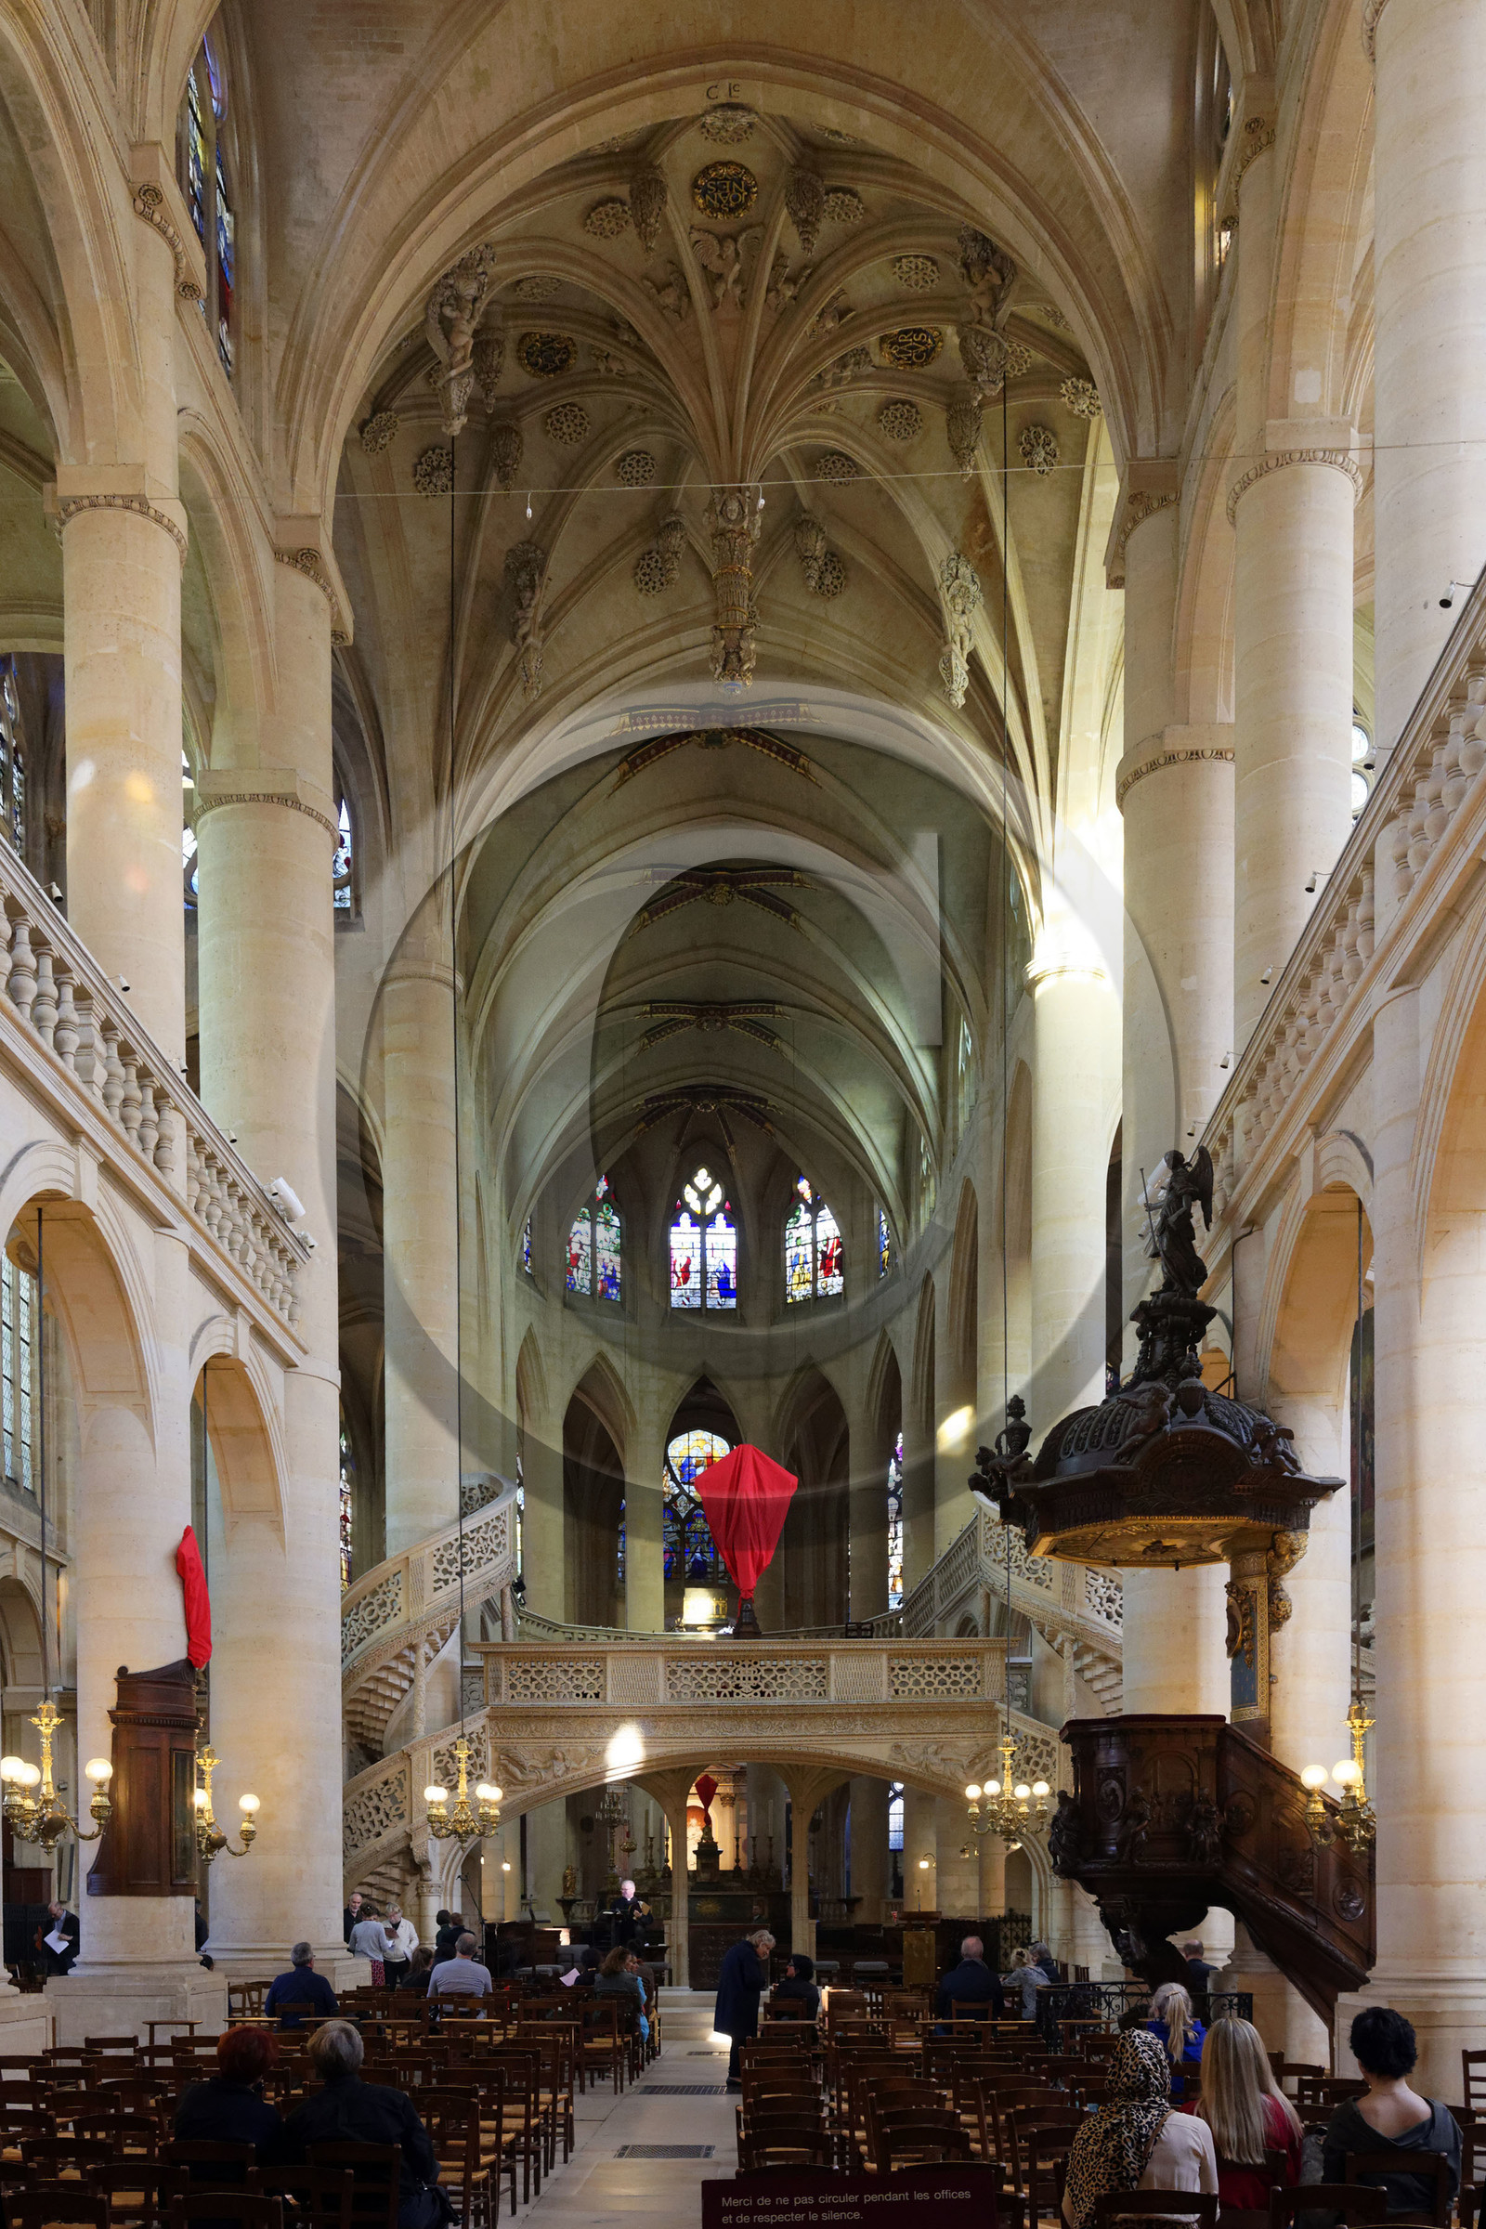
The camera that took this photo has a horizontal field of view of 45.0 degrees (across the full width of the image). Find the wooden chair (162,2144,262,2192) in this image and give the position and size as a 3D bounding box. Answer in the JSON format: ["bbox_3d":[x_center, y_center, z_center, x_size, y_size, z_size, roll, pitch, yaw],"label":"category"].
[{"bbox_3d":[-2.060,4.380,7.000,0.410,0.880,0.450,0,-4,2],"label":"wooden chair"}]

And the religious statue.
[{"bbox_3d":[3.631,0.895,15.000,0.600,1.250,0.580,1,-3,-21],"label":"religious statue"}]

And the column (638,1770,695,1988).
[{"bbox_3d":[-1.260,12.560,29.500,0.850,3.600,0.800,0,-4,2],"label":"column"}]

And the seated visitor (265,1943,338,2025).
[{"bbox_3d":[-3.830,7.890,15.700,0.620,1.360,0.780,0,-4,2],"label":"seated visitor"}]

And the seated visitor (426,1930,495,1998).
[{"bbox_3d":[-2.660,8.440,17.100,0.570,1.350,0.780,0,-4,2],"label":"seated visitor"}]

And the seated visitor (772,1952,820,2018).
[{"bbox_3d":[0.526,8.801,17.500,0.500,1.300,0.720,0,0,-9],"label":"seated visitor"}]

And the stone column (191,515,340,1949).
[{"bbox_3d":[-6.387,1.968,24.300,1.980,19.200,1.980,0,0,2],"label":"stone column"}]

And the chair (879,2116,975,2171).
[{"bbox_3d":[0.741,4.545,7.350,0.410,0.890,0.430,0,0,2],"label":"chair"}]

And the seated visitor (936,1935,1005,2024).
[{"bbox_3d":[2.202,8.717,17.400,0.580,1.360,0.750,0,0,2],"label":"seated visitor"}]

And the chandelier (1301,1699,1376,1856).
[{"bbox_3d":[5.778,6.253,16.900,1.120,1.460,1.120,0,0,2],"label":"chandelier"}]

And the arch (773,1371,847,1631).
[{"bbox_3d":[1.657,9.665,43.800,2.100,7.052,0.850,-2,-3,30],"label":"arch"}]

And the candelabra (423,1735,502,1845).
[{"bbox_3d":[-3.630,8.800,23.300,1.020,1.450,1.020,0,-4,2],"label":"candelabra"}]

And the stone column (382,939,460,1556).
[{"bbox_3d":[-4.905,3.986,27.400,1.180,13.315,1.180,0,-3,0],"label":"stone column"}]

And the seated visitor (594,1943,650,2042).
[{"bbox_3d":[-1.240,9.182,18.400,0.500,1.300,0.700,0,0,5],"label":"seated visitor"}]

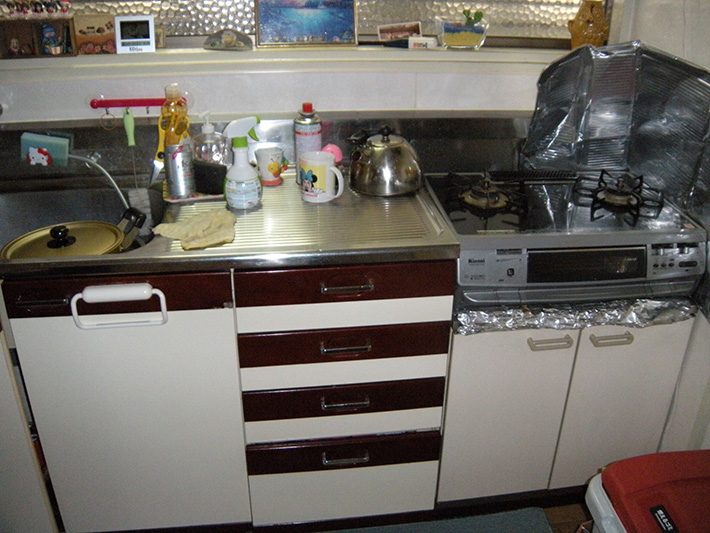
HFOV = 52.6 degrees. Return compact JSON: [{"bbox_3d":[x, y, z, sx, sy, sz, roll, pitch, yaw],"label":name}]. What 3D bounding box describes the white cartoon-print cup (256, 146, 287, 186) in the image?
[{"bbox_3d":[-0.206,-0.249,1.803,0.077,0.081,0.070,-3,29,-7],"label":"white cartoon-print cup"}]

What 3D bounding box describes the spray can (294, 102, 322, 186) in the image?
[{"bbox_3d":[-0.115,-0.309,1.789,0.067,0.203,0.067,1,29,0],"label":"spray can"}]

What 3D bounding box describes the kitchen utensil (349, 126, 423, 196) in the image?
[{"bbox_3d":[0.072,-0.277,1.792,0.200,0.148,0.185,1,29,0],"label":"kitchen utensil"}]

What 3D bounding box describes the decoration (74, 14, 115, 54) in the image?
[{"bbox_3d":[-0.649,-0.582,1.801,0.100,0.096,0.020,-3,29,-7],"label":"decoration"}]

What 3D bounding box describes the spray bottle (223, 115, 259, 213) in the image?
[{"bbox_3d":[-0.258,-0.244,1.659,0.092,0.210,0.066,-6,30,-13],"label":"spray bottle"}]

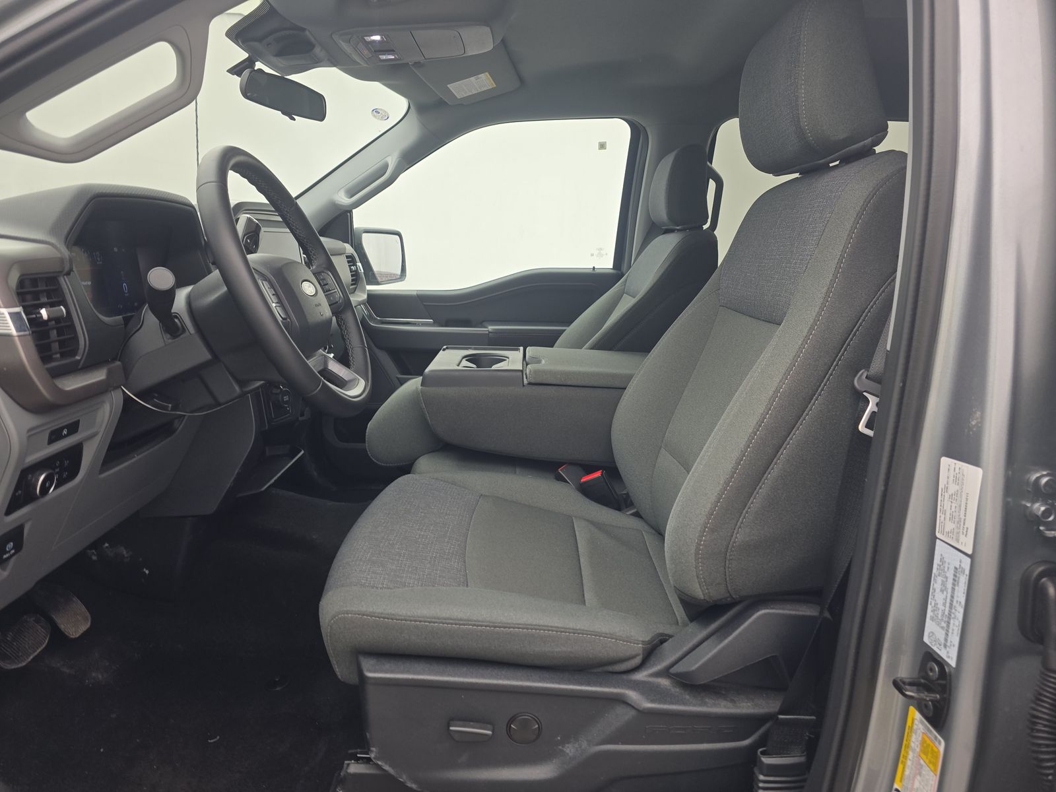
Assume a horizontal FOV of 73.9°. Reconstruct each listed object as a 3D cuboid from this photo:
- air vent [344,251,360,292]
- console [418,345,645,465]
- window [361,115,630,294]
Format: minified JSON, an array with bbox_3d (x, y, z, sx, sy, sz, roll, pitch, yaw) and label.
[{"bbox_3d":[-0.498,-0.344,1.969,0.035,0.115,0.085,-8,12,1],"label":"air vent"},{"bbox_3d":[0.063,0.004,1.401,0.520,0.178,0.300,3,12,-1],"label":"console"},{"bbox_3d":[-0.133,-0.558,2.100,0.850,0.505,0.050,0,30,0],"label":"window"}]

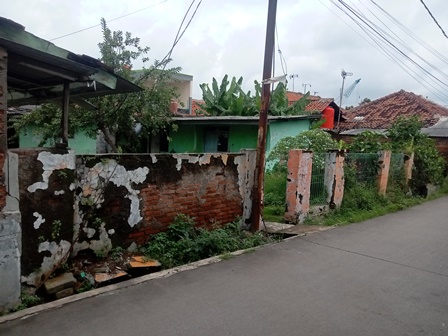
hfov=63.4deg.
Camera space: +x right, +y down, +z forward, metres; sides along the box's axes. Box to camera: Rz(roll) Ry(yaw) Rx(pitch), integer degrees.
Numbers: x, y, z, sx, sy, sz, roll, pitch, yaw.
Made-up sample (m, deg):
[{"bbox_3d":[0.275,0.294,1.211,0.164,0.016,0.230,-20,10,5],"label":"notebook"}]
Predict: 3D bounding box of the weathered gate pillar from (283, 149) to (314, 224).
[{"bbox_3d":[1.562,0.416,7.576,0.340,1.520,0.340,-2,3,-40],"label":"weathered gate pillar"}]

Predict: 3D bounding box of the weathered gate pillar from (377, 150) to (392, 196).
[{"bbox_3d":[4.592,0.241,10.421,0.320,1.420,0.320,-2,3,-40],"label":"weathered gate pillar"}]

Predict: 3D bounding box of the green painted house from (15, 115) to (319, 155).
[{"bbox_3d":[-1.950,-0.661,16.787,11.800,2.850,5.500,1,3,12],"label":"green painted house"}]

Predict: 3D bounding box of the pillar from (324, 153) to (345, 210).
[{"bbox_3d":[2.622,0.350,8.624,0.330,1.480,0.330,-2,3,-40],"label":"pillar"}]

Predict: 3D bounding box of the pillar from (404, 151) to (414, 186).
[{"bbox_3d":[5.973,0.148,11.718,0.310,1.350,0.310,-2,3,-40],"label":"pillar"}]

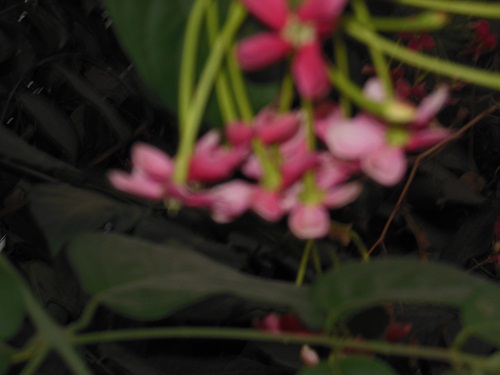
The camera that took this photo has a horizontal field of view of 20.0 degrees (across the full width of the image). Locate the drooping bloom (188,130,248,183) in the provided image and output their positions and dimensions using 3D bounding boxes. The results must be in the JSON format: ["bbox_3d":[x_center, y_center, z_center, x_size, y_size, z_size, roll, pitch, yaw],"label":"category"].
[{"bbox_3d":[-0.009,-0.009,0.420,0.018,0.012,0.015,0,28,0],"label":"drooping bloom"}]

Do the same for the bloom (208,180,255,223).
[{"bbox_3d":[-0.005,0.004,0.410,0.013,0.010,0.011,0,28,0],"label":"bloom"}]

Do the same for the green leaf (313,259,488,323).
[{"bbox_3d":[0.054,0.037,0.510,0.064,0.016,0.025,0,28,0],"label":"green leaf"}]

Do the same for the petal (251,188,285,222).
[{"bbox_3d":[0.005,0.005,0.410,0.010,0.009,0.007,0,28,0],"label":"petal"}]

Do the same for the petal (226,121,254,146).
[{"bbox_3d":[-0.003,-0.016,0.415,0.009,0.006,0.008,0,28,0],"label":"petal"}]

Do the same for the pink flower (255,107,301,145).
[{"bbox_3d":[0.008,-0.018,0.415,0.013,0.008,0.008,0,28,0],"label":"pink flower"}]

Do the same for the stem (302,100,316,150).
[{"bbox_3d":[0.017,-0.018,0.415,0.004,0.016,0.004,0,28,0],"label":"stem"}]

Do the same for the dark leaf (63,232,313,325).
[{"bbox_3d":[-0.021,0.032,0.510,0.090,0.020,0.033,0,28,0],"label":"dark leaf"}]

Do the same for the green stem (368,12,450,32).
[{"bbox_3d":[0.046,-0.048,0.410,0.024,0.004,0.004,-7,28,0],"label":"green stem"}]

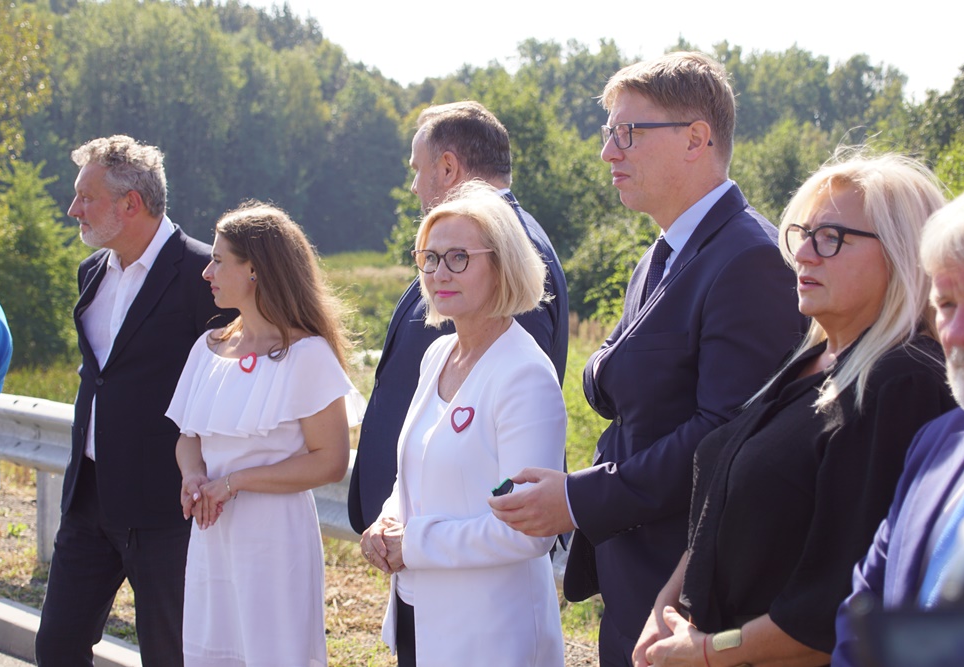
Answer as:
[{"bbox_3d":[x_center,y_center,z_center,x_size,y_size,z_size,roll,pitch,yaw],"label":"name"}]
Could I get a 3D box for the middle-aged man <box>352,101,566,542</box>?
[{"bbox_3d":[-0.050,0.455,3.860,0.380,1.860,0.540,-1,3,-15],"label":"middle-aged man"}]

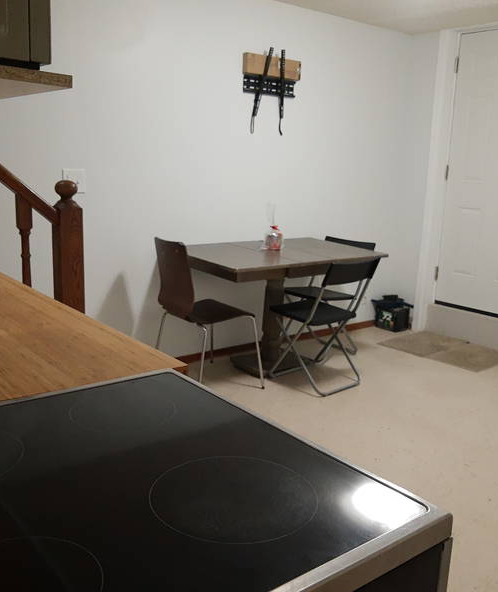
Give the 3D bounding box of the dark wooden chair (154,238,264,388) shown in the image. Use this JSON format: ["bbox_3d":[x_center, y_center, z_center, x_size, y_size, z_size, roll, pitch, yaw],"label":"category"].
[{"bbox_3d":[-0.252,0.095,3.442,0.520,0.855,0.545,-7,15,-37],"label":"dark wooden chair"}]

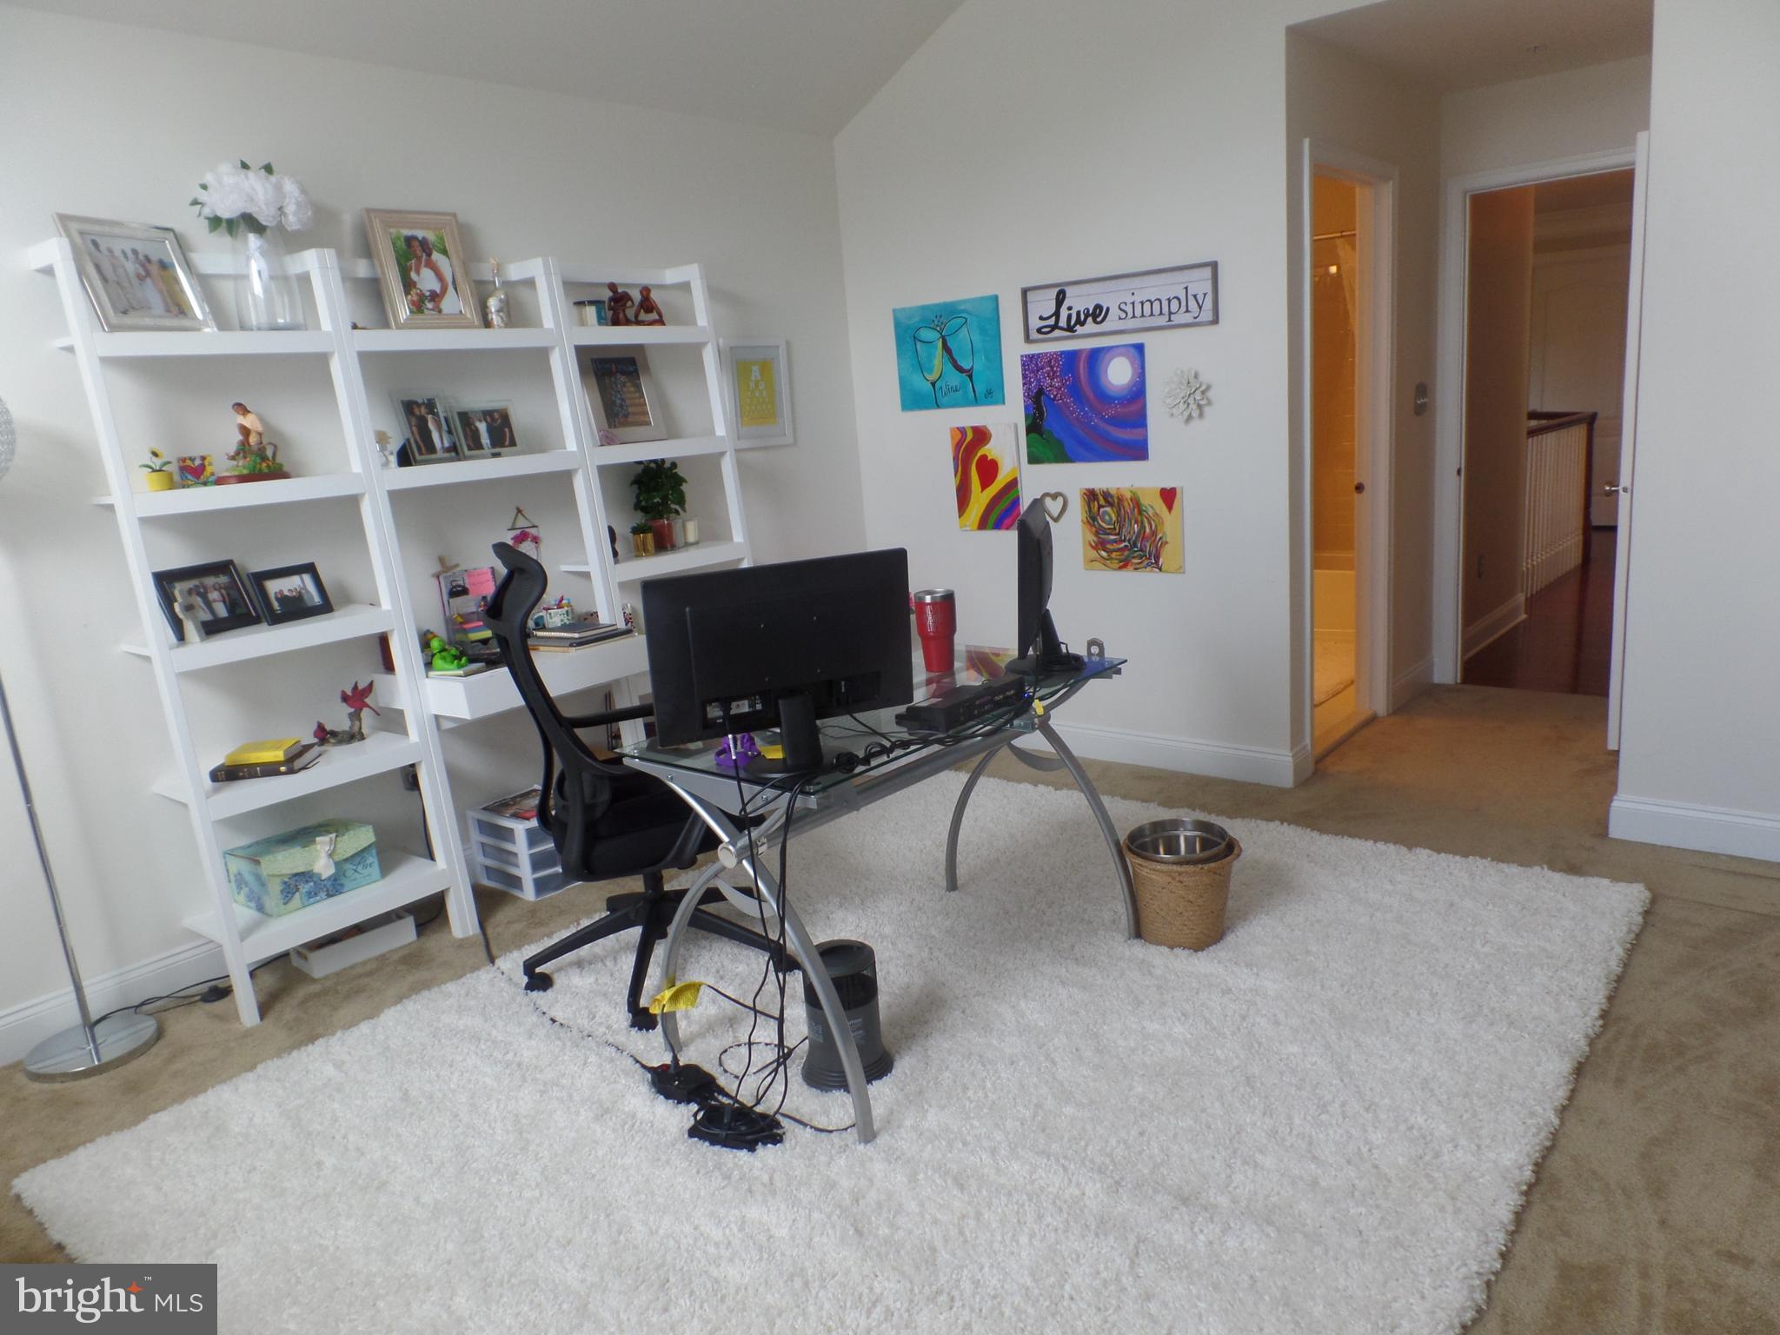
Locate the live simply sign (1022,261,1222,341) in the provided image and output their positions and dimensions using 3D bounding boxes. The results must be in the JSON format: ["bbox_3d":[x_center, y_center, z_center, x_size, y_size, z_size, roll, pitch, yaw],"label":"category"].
[{"bbox_3d":[0.791,-1.262,4.113,0.765,0.199,0.028,6,17,41],"label":"live simply sign"}]

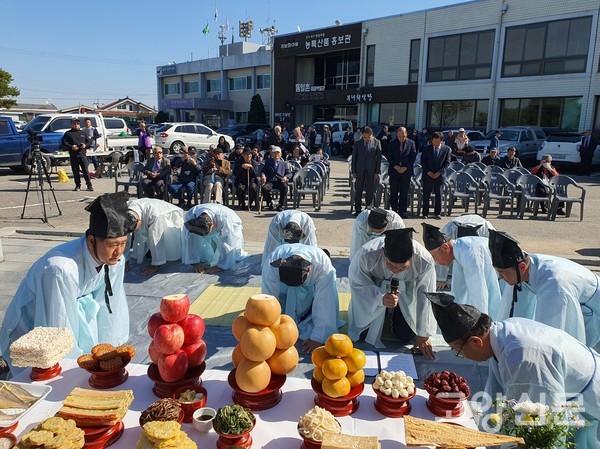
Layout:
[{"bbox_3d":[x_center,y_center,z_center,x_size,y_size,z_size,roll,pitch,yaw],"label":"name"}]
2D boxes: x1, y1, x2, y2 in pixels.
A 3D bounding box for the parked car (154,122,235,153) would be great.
[{"bbox_3d":[-6.261,-5.008,26.461,4.500,1.700,1.850,-9,16,-39],"label":"parked car"}]

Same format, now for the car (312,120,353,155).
[{"bbox_3d":[2.747,-5.358,28.192,1.750,1.980,4.800,12,16,42],"label":"car"}]

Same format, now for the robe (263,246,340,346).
[{"bbox_3d":[0.000,0.466,3.598,0.600,0.640,0.950,1,12,0],"label":"robe"}]

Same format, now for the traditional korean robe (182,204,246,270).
[{"bbox_3d":[-0.972,0.104,5.191,0.580,0.640,0.820,5,13,17],"label":"traditional korean robe"}]

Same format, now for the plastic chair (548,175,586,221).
[{"bbox_3d":[4.921,-0.502,8.456,0.560,0.790,0.560,2,12,7],"label":"plastic chair"}]

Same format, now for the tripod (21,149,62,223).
[{"bbox_3d":[-4.286,-0.668,7.519,0.620,1.180,0.620,-11,17,-44],"label":"tripod"}]

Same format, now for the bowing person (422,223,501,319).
[{"bbox_3d":[1.553,0.404,4.017,0.880,0.750,0.580,-8,15,-37],"label":"bowing person"}]

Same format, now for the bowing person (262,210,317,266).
[{"bbox_3d":[-0.122,0.112,5.240,0.600,0.640,1.000,1,12,0],"label":"bowing person"}]

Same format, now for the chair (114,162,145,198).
[{"bbox_3d":[-3.766,-1.043,10.257,0.560,0.790,0.560,3,12,11],"label":"chair"}]

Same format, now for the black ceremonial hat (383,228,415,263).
[{"bbox_3d":[0.672,0.149,3.046,0.210,0.230,0.200,3,42,7],"label":"black ceremonial hat"}]

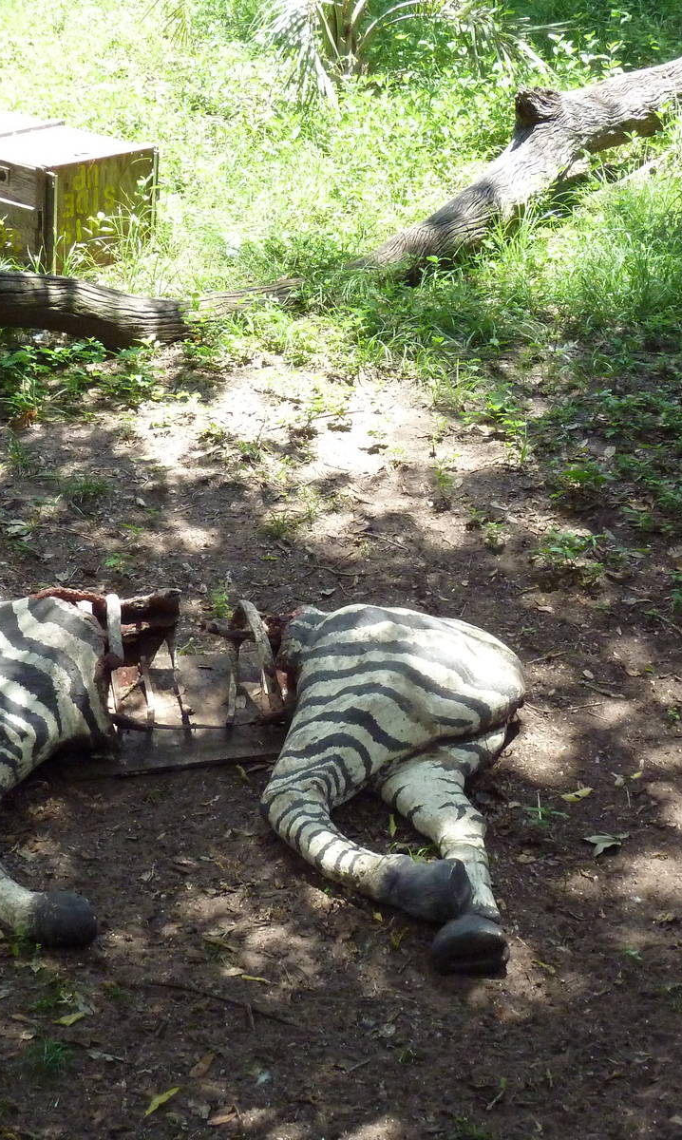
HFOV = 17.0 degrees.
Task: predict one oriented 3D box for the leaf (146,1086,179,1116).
[{"bbox_3d":[-0.324,0.956,4.136,0.026,0.016,0.097,17,28,31],"label":"leaf"}]

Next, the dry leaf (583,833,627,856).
[{"bbox_3d":[0.582,0.597,5.021,0.090,0.025,0.058,2,23,0],"label":"dry leaf"}]

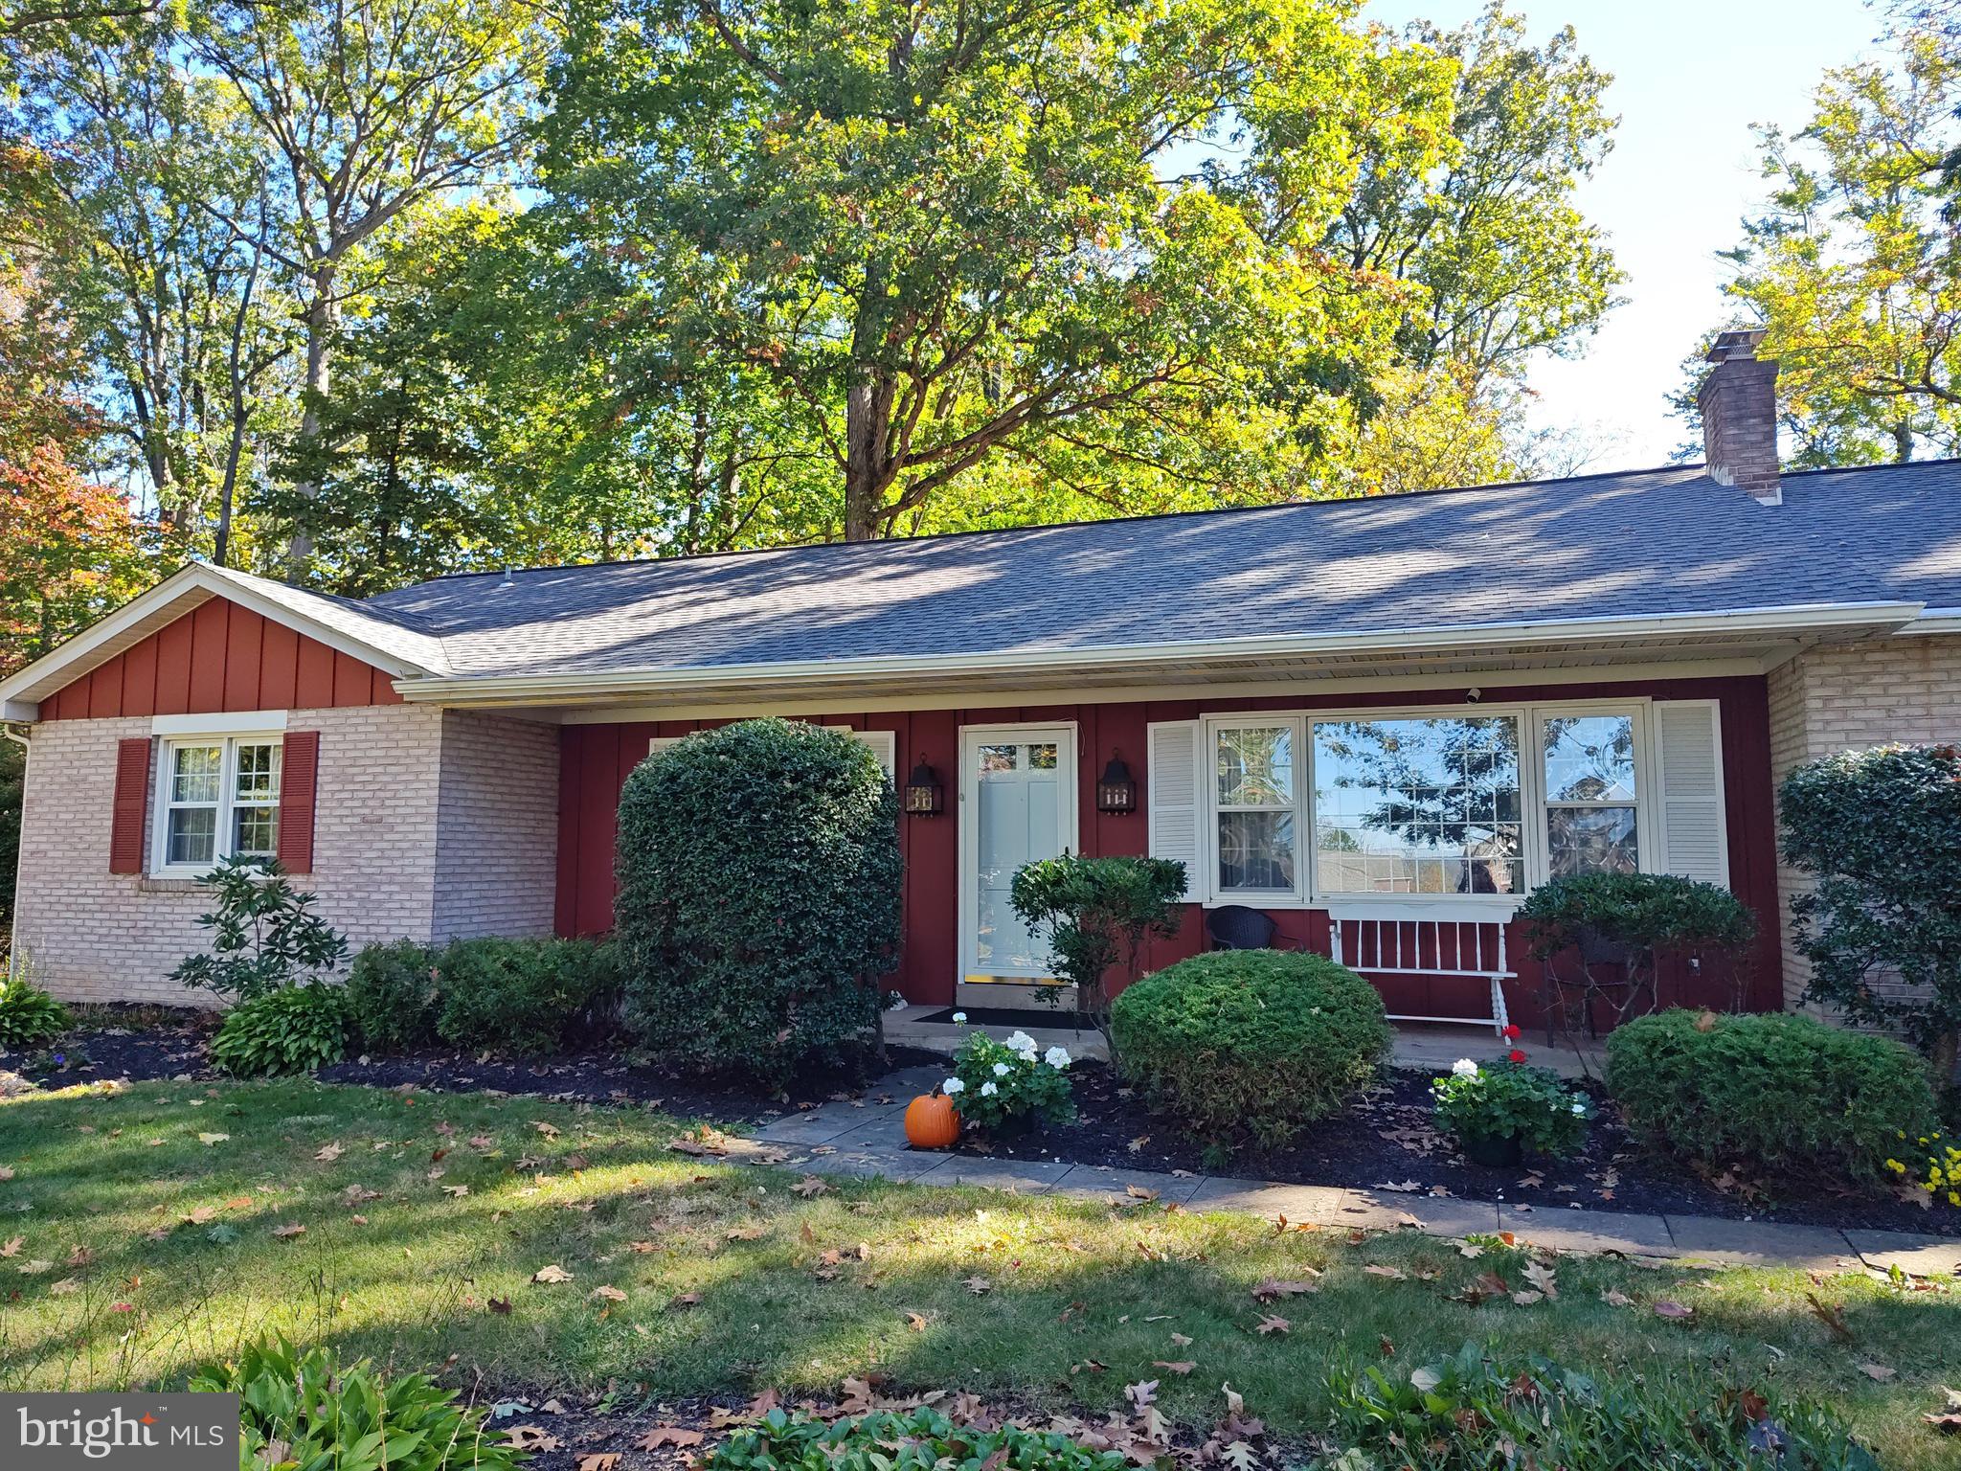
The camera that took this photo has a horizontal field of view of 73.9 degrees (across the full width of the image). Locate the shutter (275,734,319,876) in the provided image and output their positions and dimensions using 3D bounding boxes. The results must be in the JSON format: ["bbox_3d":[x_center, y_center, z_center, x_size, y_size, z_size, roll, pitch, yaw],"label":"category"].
[{"bbox_3d":[-5.811,0.571,11.106,0.390,1.202,0.045,-2,-6,19],"label":"shutter"}]

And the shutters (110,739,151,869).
[{"bbox_3d":[-7.414,0.617,11.356,0.389,1.161,0.040,-2,-6,21],"label":"shutters"}]

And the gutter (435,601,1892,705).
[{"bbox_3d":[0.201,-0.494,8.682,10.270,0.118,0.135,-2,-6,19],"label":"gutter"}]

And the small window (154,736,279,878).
[{"bbox_3d":[-6.504,0.612,11.088,1.443,1.243,0.100,-2,-6,21],"label":"small window"}]

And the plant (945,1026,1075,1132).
[{"bbox_3d":[0.162,1.799,6.888,0.660,0.550,0.620,0,-5,0],"label":"plant"}]

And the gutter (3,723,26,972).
[{"bbox_3d":[-9.210,1.158,12.380,0.420,2.520,0.090,-2,-6,19],"label":"gutter"}]

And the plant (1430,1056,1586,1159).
[{"bbox_3d":[2.519,1.767,6.214,0.700,0.430,0.640,-2,-6,21],"label":"plant"}]

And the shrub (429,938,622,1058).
[{"bbox_3d":[-3.063,1.774,8.924,1.220,0.770,0.920,-2,-6,21],"label":"shrub"}]

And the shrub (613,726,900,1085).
[{"bbox_3d":[-1.375,1.033,8.361,1.600,2.230,1.500,0,-6,0],"label":"shrub"}]

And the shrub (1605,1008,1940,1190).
[{"bbox_3d":[3.510,1.617,5.865,1.260,0.720,0.980,-2,-6,21],"label":"shrub"}]

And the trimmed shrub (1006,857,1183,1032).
[{"bbox_3d":[0.809,1.459,8.577,1.180,1.370,1.050,-2,-6,19],"label":"trimmed shrub"}]

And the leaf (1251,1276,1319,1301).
[{"bbox_3d":[1.020,1.858,4.370,0.220,0.045,0.150,-2,-6,21],"label":"leaf"}]

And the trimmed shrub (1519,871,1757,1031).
[{"bbox_3d":[3.814,1.428,7.565,1.250,1.290,1.100,-2,-6,19],"label":"trimmed shrub"}]

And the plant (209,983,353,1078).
[{"bbox_3d":[-4.356,1.813,8.120,0.750,0.550,0.680,-2,-6,21],"label":"plant"}]

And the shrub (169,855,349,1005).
[{"bbox_3d":[-5.466,1.568,9.853,1.250,1.220,1.100,-2,-6,21],"label":"shrub"}]

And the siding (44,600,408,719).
[{"bbox_3d":[-6.519,-0.704,11.174,4.513,1.045,0.050,-2,-6,21],"label":"siding"}]

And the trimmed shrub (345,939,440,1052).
[{"bbox_3d":[-4.219,1.848,9.474,0.780,0.770,0.750,-2,-6,19],"label":"trimmed shrub"}]

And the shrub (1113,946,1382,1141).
[{"bbox_3d":[1.374,1.583,6.766,1.420,0.940,1.350,-2,-6,19],"label":"shrub"}]

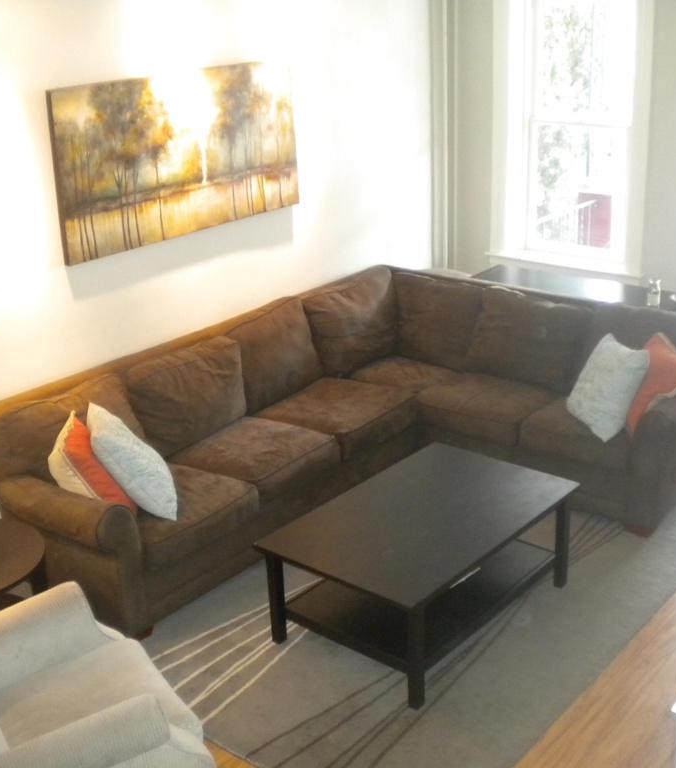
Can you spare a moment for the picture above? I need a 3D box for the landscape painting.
[{"bbox_3d":[-0.723,-1.105,4.969,0.042,0.739,1.517,14,26,37],"label":"landscape painting"}]

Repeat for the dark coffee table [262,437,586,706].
[{"bbox_3d":[0.358,0.730,4.241,0.750,0.455,1.165,16,27,39],"label":"dark coffee table"}]

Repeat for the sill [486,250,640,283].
[{"bbox_3d":[1.488,-0.780,6.782,1.100,0.042,0.140,14,26,37],"label":"sill"}]

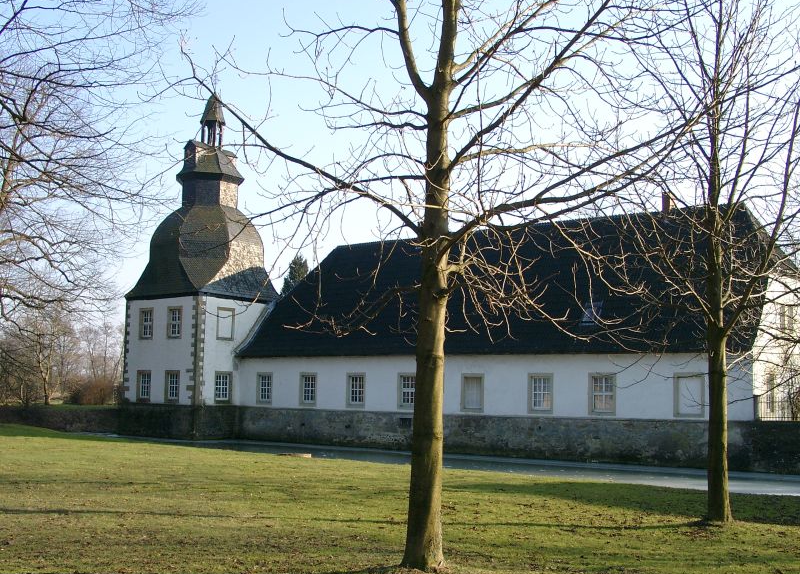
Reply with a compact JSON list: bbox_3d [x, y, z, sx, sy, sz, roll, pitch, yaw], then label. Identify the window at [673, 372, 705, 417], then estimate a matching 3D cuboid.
[{"bbox_3d":[9.930,3.733,31.546,1.069,1.520,0.200,-4,-8,35],"label":"window"}]

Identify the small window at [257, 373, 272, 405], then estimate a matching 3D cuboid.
[{"bbox_3d":[-6.257,4.740,42.813,0.990,1.520,0.200,-4,-8,35],"label":"small window"}]

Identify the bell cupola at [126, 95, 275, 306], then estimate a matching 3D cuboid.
[{"bbox_3d":[-11.286,-5.209,54.393,6.293,12.512,6.293,-4,-8,35],"label":"bell cupola"}]

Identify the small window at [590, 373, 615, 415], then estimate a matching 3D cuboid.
[{"bbox_3d":[7.331,3.894,33.350,1.049,1.520,0.200,-4,-8,35],"label":"small window"}]

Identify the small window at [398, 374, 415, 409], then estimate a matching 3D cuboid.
[{"bbox_3d":[0.339,4.331,38.214,1.020,1.520,0.200,-4,-8,35],"label":"small window"}]

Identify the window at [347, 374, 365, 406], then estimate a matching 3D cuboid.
[{"bbox_3d":[-1.877,4.468,39.763,1.020,1.520,0.200,-4,-8,35],"label":"window"}]

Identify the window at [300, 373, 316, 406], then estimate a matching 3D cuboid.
[{"bbox_3d":[-3.803,4.325,38.920,0.949,1.425,0.200,-3,-6,34],"label":"window"}]

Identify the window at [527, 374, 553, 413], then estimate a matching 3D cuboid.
[{"bbox_3d":[5.311,4.022,34.752,1.030,1.520,0.200,-4,-8,35],"label":"window"}]

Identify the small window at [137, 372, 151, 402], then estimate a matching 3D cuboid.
[{"bbox_3d":[-14.211,5.530,51.496,1.224,1.803,0.220,-4,-8,35],"label":"small window"}]

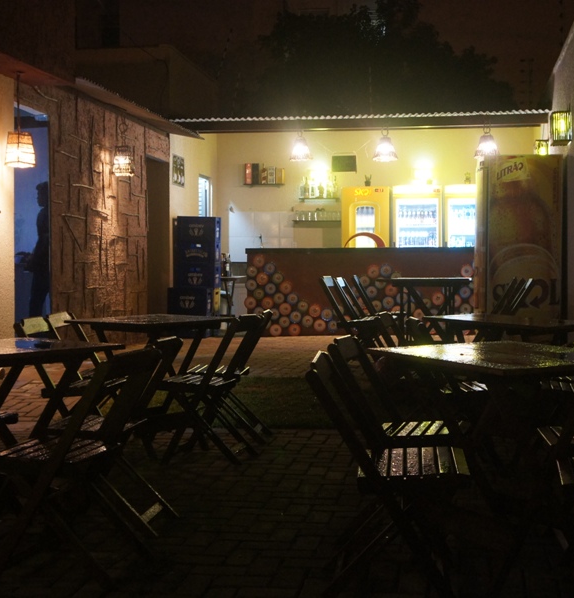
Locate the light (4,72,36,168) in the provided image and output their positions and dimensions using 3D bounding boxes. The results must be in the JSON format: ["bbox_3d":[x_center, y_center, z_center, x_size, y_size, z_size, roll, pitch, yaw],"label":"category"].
[{"bbox_3d":[-2.169,-1.448,8.101,0.250,0.770,0.255,0,2,-15],"label":"light"}]

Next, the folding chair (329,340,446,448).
[{"bbox_3d":[0.428,0.541,3.823,0.460,0.765,0.410,1,2,16],"label":"folding chair"}]

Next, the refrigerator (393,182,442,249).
[{"bbox_3d":[1.870,-0.631,14.186,0.680,1.930,0.680,0,2,9],"label":"refrigerator"}]

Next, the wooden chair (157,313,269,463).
[{"bbox_3d":[-0.371,0.478,5.412,0.460,0.765,0.410,1,2,12],"label":"wooden chair"}]

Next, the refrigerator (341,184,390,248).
[{"bbox_3d":[1.119,-0.568,13.838,0.650,1.910,0.680,0,2,8],"label":"refrigerator"}]

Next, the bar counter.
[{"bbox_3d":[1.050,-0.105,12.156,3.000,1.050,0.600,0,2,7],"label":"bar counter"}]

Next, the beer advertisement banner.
[{"bbox_3d":[2.034,-0.332,8.874,0.730,1.870,0.680,0,2,8],"label":"beer advertisement banner"}]

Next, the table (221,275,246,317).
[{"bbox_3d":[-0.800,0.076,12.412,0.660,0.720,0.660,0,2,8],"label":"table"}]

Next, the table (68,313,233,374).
[{"bbox_3d":[-0.797,0.480,5.853,0.700,0.730,0.700,2,3,40],"label":"table"}]

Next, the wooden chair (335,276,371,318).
[{"bbox_3d":[0.670,0.192,7.945,0.480,0.770,0.420,0,2,11],"label":"wooden chair"}]

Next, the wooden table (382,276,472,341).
[{"bbox_3d":[1.210,0.181,8.865,0.700,0.735,0.700,0,2,2],"label":"wooden table"}]

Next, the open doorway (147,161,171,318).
[{"bbox_3d":[-1.565,-0.636,12.174,0.160,2.150,0.950,0,2,10],"label":"open doorway"}]

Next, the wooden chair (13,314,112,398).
[{"bbox_3d":[-1.090,0.472,5.084,0.480,0.770,0.420,0,2,7],"label":"wooden chair"}]

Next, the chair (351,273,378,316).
[{"bbox_3d":[0.815,0.177,8.295,0.480,0.770,0.420,0,2,11],"label":"chair"}]

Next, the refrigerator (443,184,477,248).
[{"bbox_3d":[2.472,-0.561,13.638,0.650,1.920,0.680,0,2,8],"label":"refrigerator"}]

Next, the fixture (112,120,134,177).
[{"bbox_3d":[-1.721,-1.574,10.448,0.220,0.580,0.220,0,2,8],"label":"fixture"}]

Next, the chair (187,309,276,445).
[{"bbox_3d":[-0.345,0.439,5.874,0.480,0.770,0.420,0,2,11],"label":"chair"}]

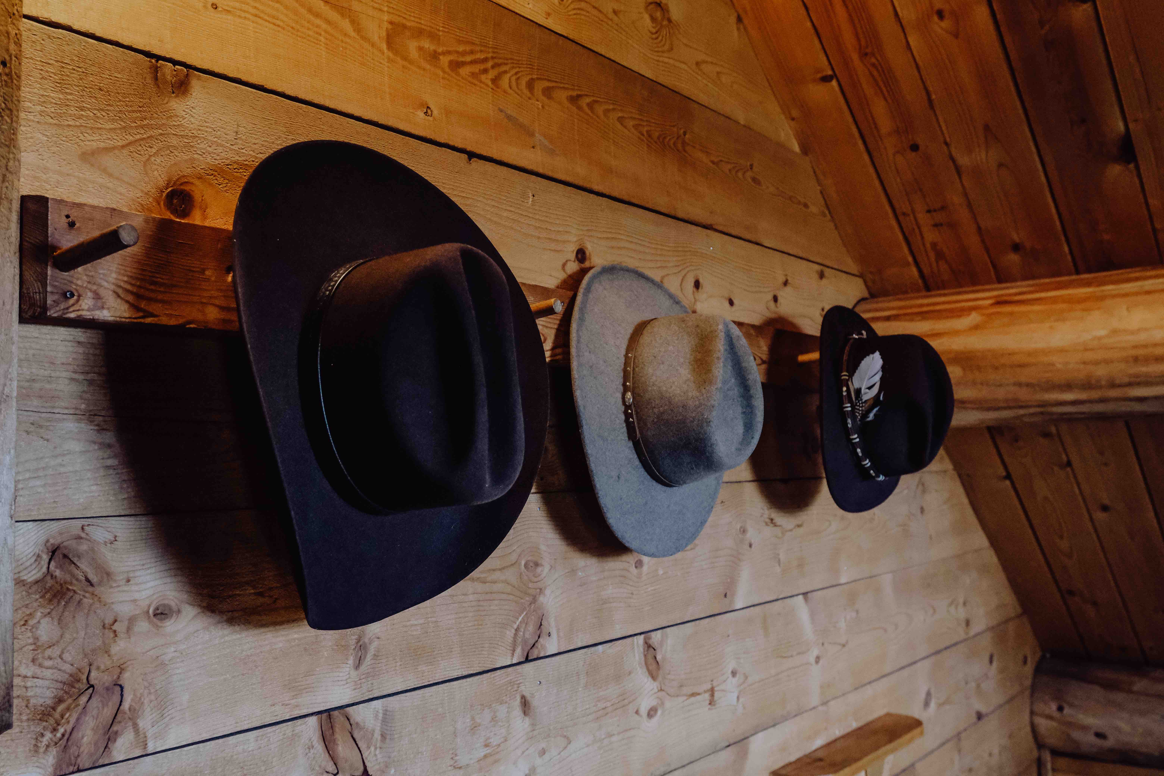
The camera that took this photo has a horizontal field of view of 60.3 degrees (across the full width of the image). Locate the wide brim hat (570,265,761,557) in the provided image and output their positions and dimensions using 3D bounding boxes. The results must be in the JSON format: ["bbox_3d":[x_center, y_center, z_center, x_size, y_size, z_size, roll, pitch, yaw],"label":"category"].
[{"bbox_3d":[0.123,0.013,1.192,0.131,0.364,0.303,-14,-9,40],"label":"wide brim hat"}]

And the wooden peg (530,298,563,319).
[{"bbox_3d":[-0.061,-0.074,0.988,0.098,0.015,0.015,-4,-5,39],"label":"wooden peg"}]

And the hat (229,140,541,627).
[{"bbox_3d":[-0.148,-0.007,0.861,0.170,0.418,0.338,-9,-8,36],"label":"hat"}]

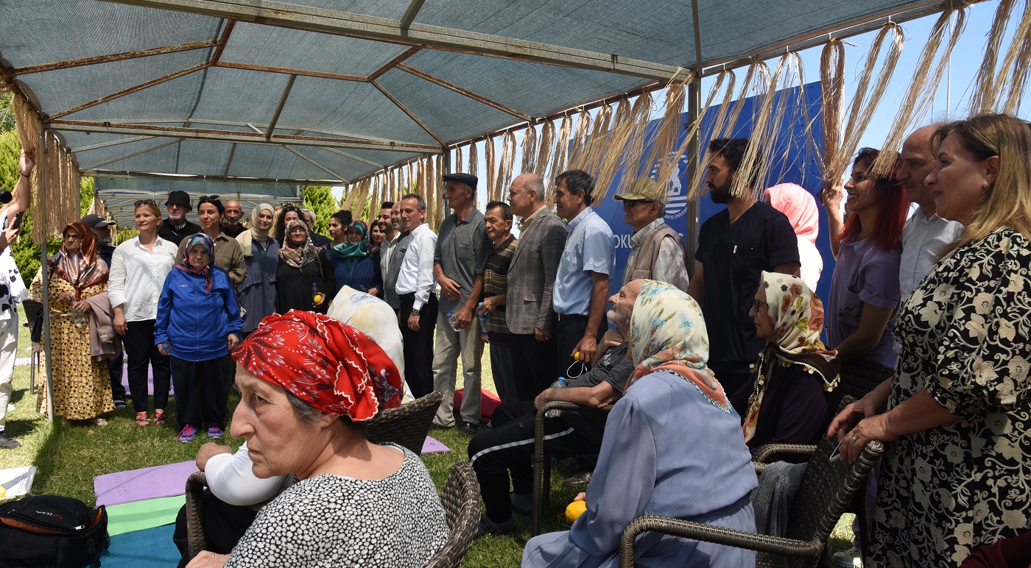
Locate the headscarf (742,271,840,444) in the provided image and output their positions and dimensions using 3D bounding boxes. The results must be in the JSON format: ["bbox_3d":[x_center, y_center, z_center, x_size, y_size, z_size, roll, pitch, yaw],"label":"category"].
[{"bbox_3d":[0.965,0.255,2.410,0.330,0.600,0.320,1,3,16],"label":"headscarf"}]

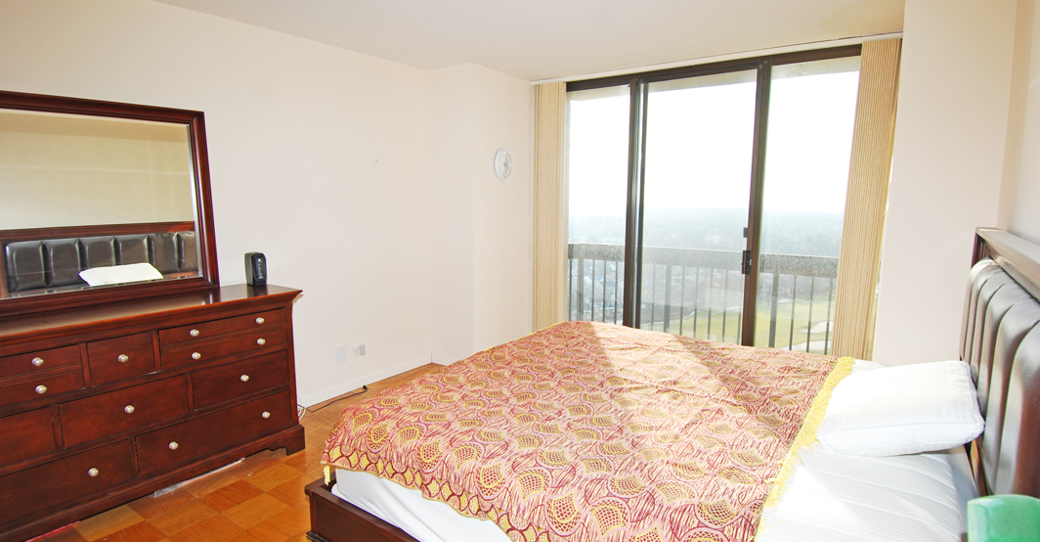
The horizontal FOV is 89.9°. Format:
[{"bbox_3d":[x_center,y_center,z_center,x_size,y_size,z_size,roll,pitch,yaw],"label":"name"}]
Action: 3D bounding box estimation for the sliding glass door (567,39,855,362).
[{"bbox_3d":[1.278,-0.337,3.984,2.500,2.420,0.120,6,10,35],"label":"sliding glass door"}]

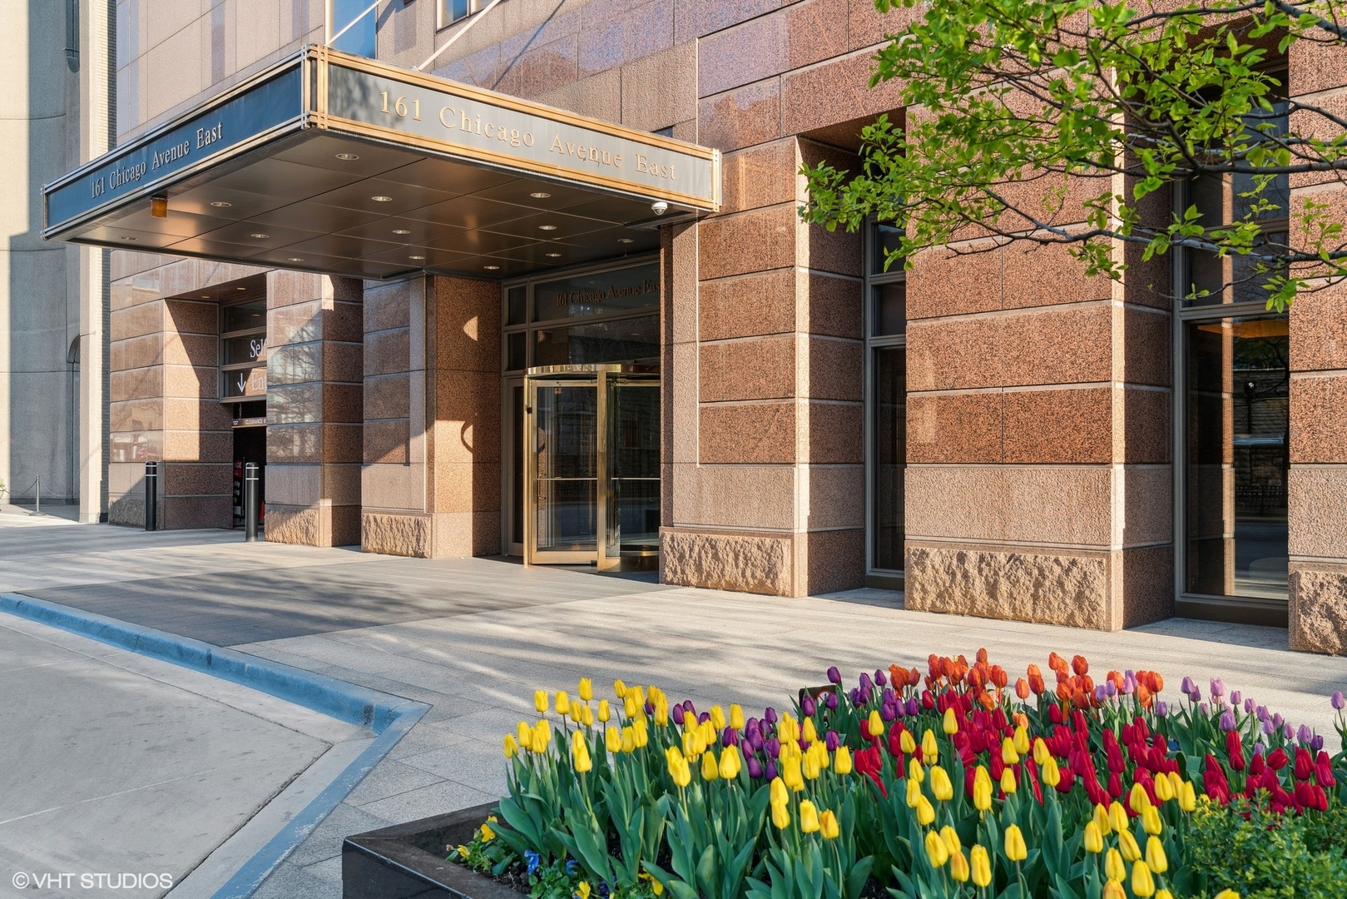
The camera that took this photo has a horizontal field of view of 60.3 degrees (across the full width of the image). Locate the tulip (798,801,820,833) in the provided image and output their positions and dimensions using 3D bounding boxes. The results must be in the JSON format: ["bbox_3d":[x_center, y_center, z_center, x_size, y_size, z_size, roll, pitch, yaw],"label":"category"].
[{"bbox_3d":[0.253,0.683,2.160,0.041,0.062,0.041,-7,-1,0],"label":"tulip"}]

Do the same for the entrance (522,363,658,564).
[{"bbox_3d":[-0.835,0.214,13.850,1.900,2.300,1.900,0,-1,0],"label":"entrance"}]

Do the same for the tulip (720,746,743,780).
[{"bbox_3d":[0.109,0.593,2.200,0.039,0.064,0.039,2,-1,0],"label":"tulip"}]

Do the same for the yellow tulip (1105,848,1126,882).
[{"bbox_3d":[0.677,0.638,1.780,0.029,0.053,0.029,-7,-1,0],"label":"yellow tulip"}]

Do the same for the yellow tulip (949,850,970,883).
[{"bbox_3d":[0.493,0.718,2.000,0.035,0.057,0.035,-5,-1,0],"label":"yellow tulip"}]

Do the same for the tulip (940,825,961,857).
[{"bbox_3d":[0.459,0.647,1.920,0.029,0.051,0.029,-8,-1,0],"label":"tulip"}]

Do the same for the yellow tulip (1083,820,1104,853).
[{"bbox_3d":[0.750,0.692,2.070,0.038,0.060,0.038,-5,-1,0],"label":"yellow tulip"}]

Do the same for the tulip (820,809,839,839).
[{"bbox_3d":[0.293,0.704,2.180,0.037,0.058,0.037,-8,-1,0],"label":"tulip"}]

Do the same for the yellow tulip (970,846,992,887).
[{"bbox_3d":[0.456,0.617,1.720,0.030,0.059,0.030,-6,-1,0],"label":"yellow tulip"}]

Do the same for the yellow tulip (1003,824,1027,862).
[{"bbox_3d":[0.589,0.678,2.000,0.039,0.064,0.039,-8,-1,0],"label":"yellow tulip"}]

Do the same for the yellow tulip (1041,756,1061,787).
[{"bbox_3d":[0.782,0.666,2.400,0.040,0.065,0.040,-6,-1,0],"label":"yellow tulip"}]

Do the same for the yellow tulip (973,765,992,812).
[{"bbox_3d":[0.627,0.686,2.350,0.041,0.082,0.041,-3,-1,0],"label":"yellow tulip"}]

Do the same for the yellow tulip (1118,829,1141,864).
[{"bbox_3d":[0.731,0.635,1.860,0.028,0.055,0.028,-19,-1,0],"label":"yellow tulip"}]

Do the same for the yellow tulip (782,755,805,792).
[{"bbox_3d":[0.230,0.623,2.240,0.035,0.058,0.035,0,-1,0],"label":"yellow tulip"}]

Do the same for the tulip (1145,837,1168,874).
[{"bbox_3d":[0.741,0.623,1.780,0.031,0.061,0.031,-9,-1,0],"label":"tulip"}]

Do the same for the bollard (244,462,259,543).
[{"bbox_3d":[-6.529,0.815,18.000,0.195,1.240,0.195,1,-1,-44],"label":"bollard"}]

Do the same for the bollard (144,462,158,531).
[{"bbox_3d":[-9.499,0.854,21.100,0.205,1.240,0.205,0,-1,0],"label":"bollard"}]

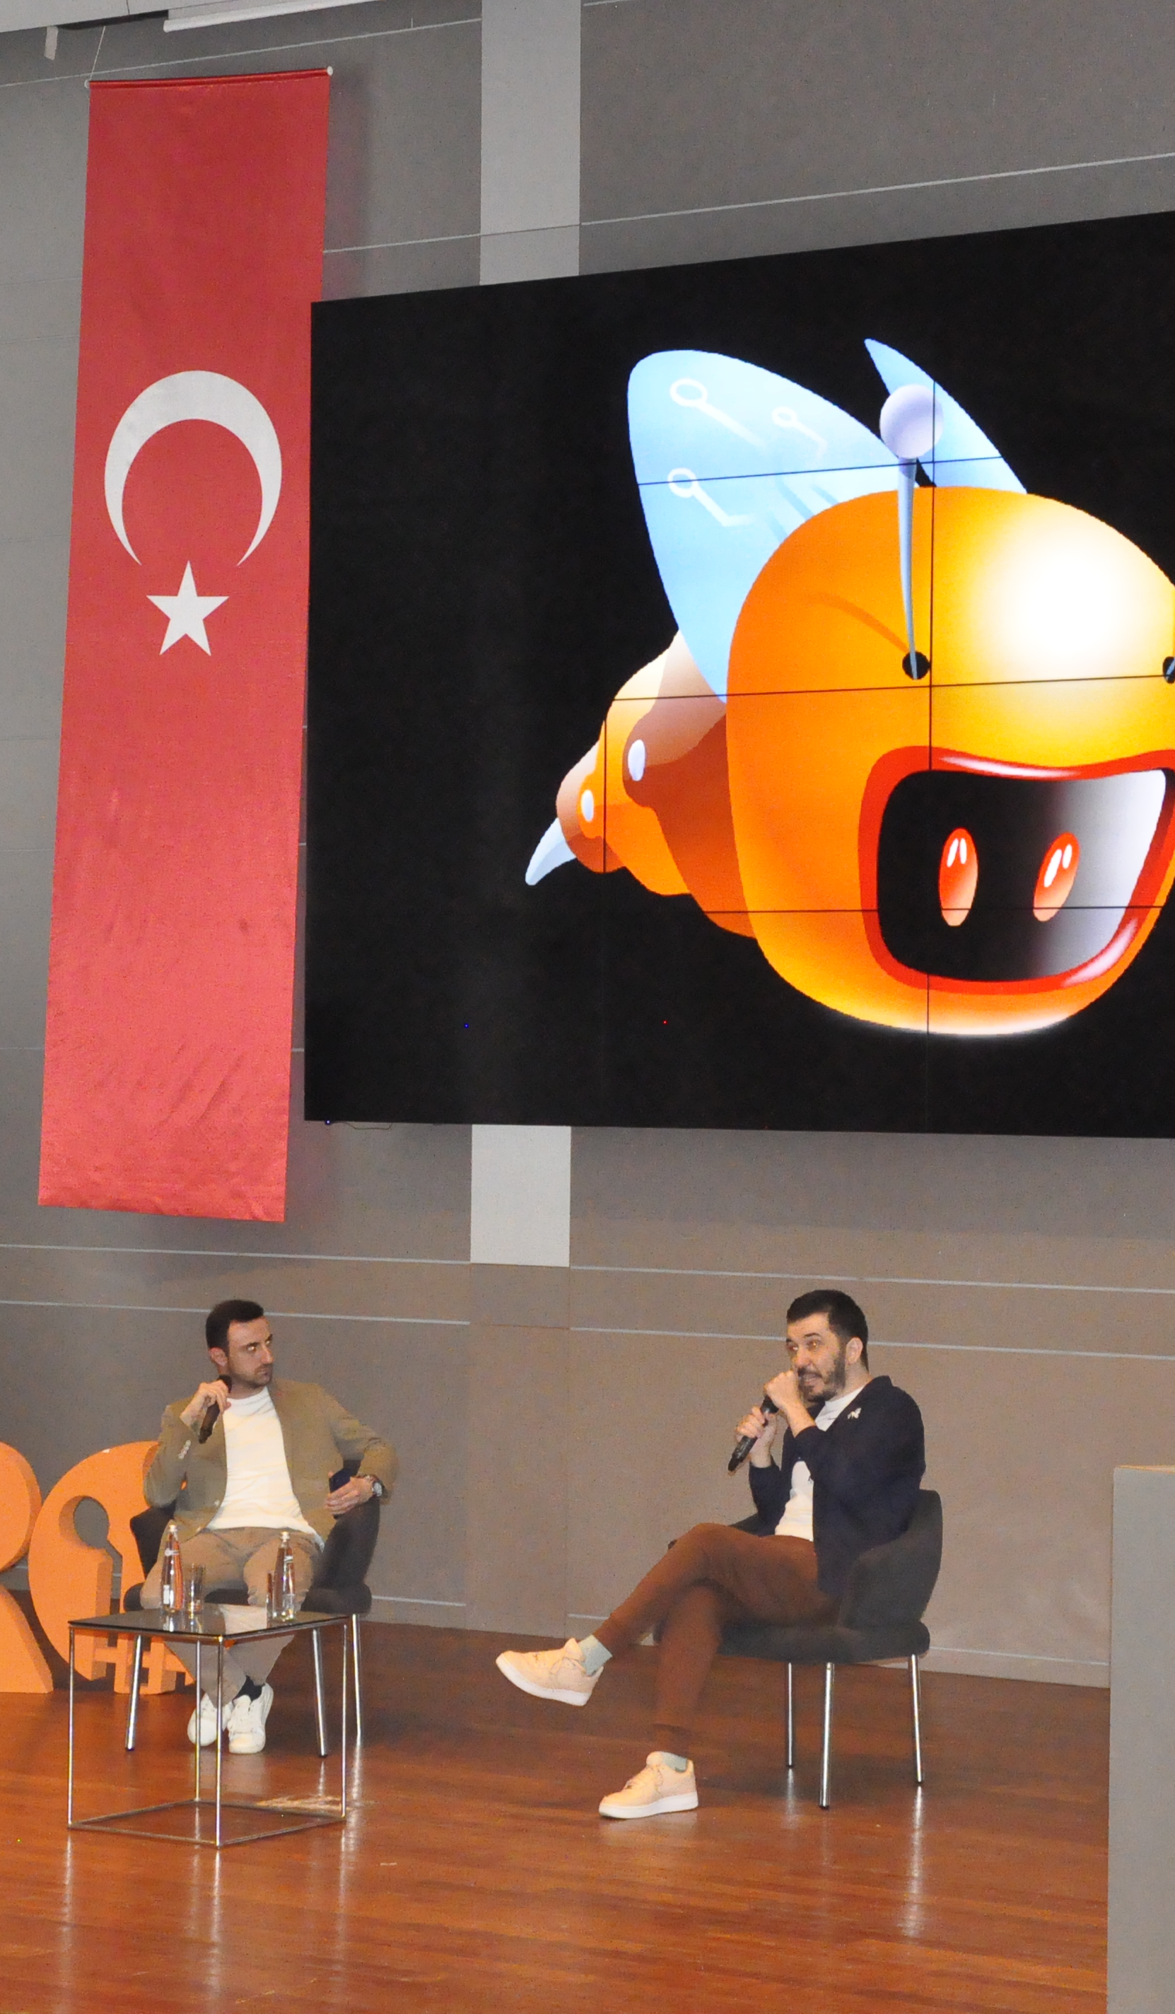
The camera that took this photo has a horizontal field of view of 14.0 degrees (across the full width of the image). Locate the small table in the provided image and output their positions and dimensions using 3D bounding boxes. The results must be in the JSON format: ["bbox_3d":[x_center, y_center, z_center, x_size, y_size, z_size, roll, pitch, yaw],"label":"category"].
[{"bbox_3d":[-0.928,1.750,11.810,0.490,0.495,0.490,0,-1,35],"label":"small table"}]

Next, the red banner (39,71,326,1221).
[{"bbox_3d":[-1.385,-1.230,16.520,1.060,3.920,0.060,2,0,33],"label":"red banner"}]

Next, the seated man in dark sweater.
[{"bbox_3d":[0.316,1.365,12.200,1.080,1.300,0.640,1,-1,-38],"label":"seated man in dark sweater"}]

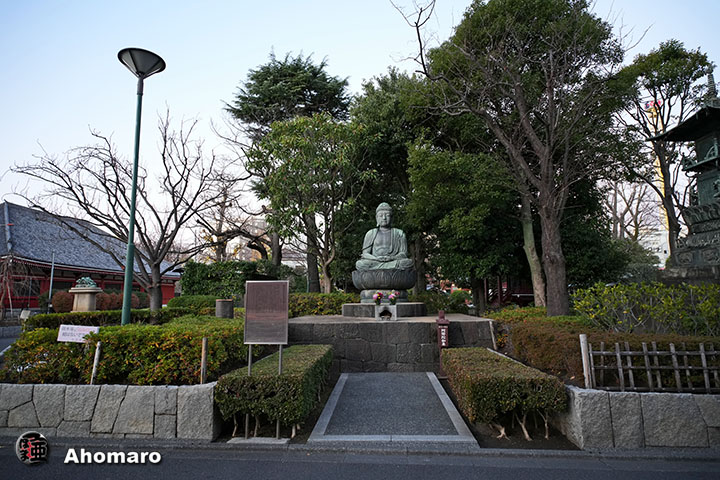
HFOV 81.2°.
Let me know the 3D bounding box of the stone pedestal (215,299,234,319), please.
[{"bbox_3d":[-3.020,1.538,9.381,0.390,0.420,0.390,0,-7,0],"label":"stone pedestal"}]

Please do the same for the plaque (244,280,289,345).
[{"bbox_3d":[-0.990,0.770,4.499,0.455,0.660,0.040,0,-7,0],"label":"plaque"}]

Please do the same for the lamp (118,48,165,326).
[{"bbox_3d":[-4.170,-0.972,7.783,0.820,5.050,0.820,0,-7,0],"label":"lamp"}]

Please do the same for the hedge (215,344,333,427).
[{"bbox_3d":[-0.940,1.812,5.567,0.920,0.500,2.650,0,-7,3],"label":"hedge"}]

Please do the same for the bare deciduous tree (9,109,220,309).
[{"bbox_3d":[-5.350,-0.471,9.434,4.300,4.550,3.900,0,-7,0],"label":"bare deciduous tree"}]

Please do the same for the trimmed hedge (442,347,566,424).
[{"bbox_3d":[1.660,1.785,5.470,0.900,0.460,2.600,0,-7,3],"label":"trimmed hedge"}]

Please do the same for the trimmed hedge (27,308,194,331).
[{"bbox_3d":[-5.150,1.671,8.760,3.200,0.400,0.600,2,-7,-13],"label":"trimmed hedge"}]

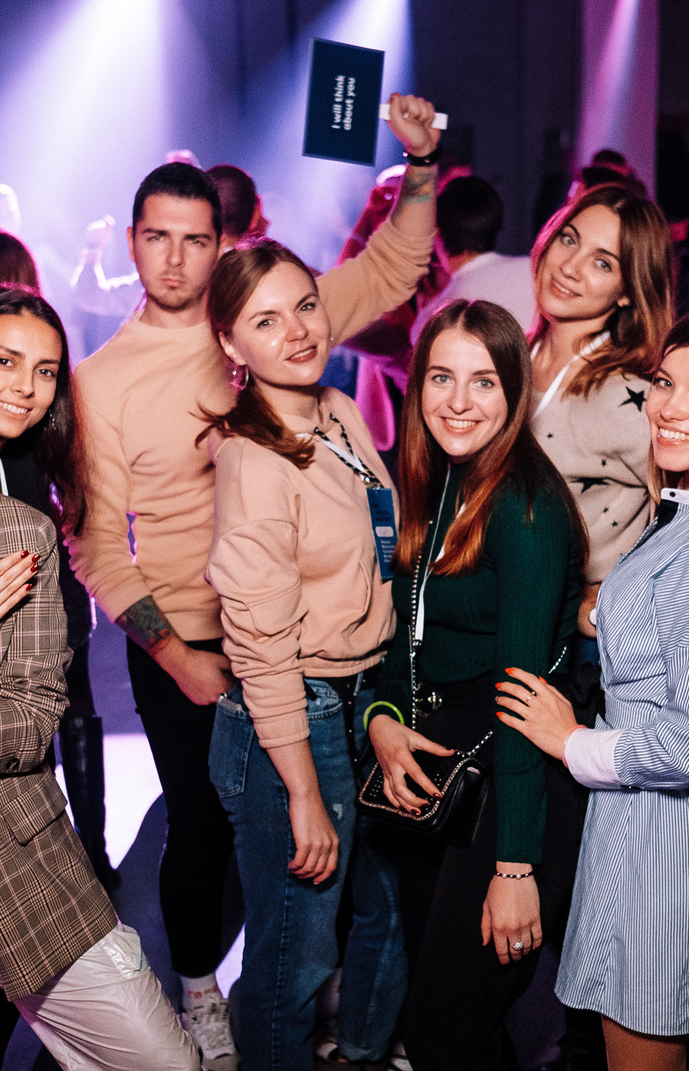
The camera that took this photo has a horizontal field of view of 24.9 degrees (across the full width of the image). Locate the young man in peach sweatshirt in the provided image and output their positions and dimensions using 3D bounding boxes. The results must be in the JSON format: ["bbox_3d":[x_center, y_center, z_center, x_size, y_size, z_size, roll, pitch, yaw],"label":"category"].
[{"bbox_3d":[-0.166,0.133,2.933,0.640,1.850,0.450,-3,12,-7],"label":"young man in peach sweatshirt"}]

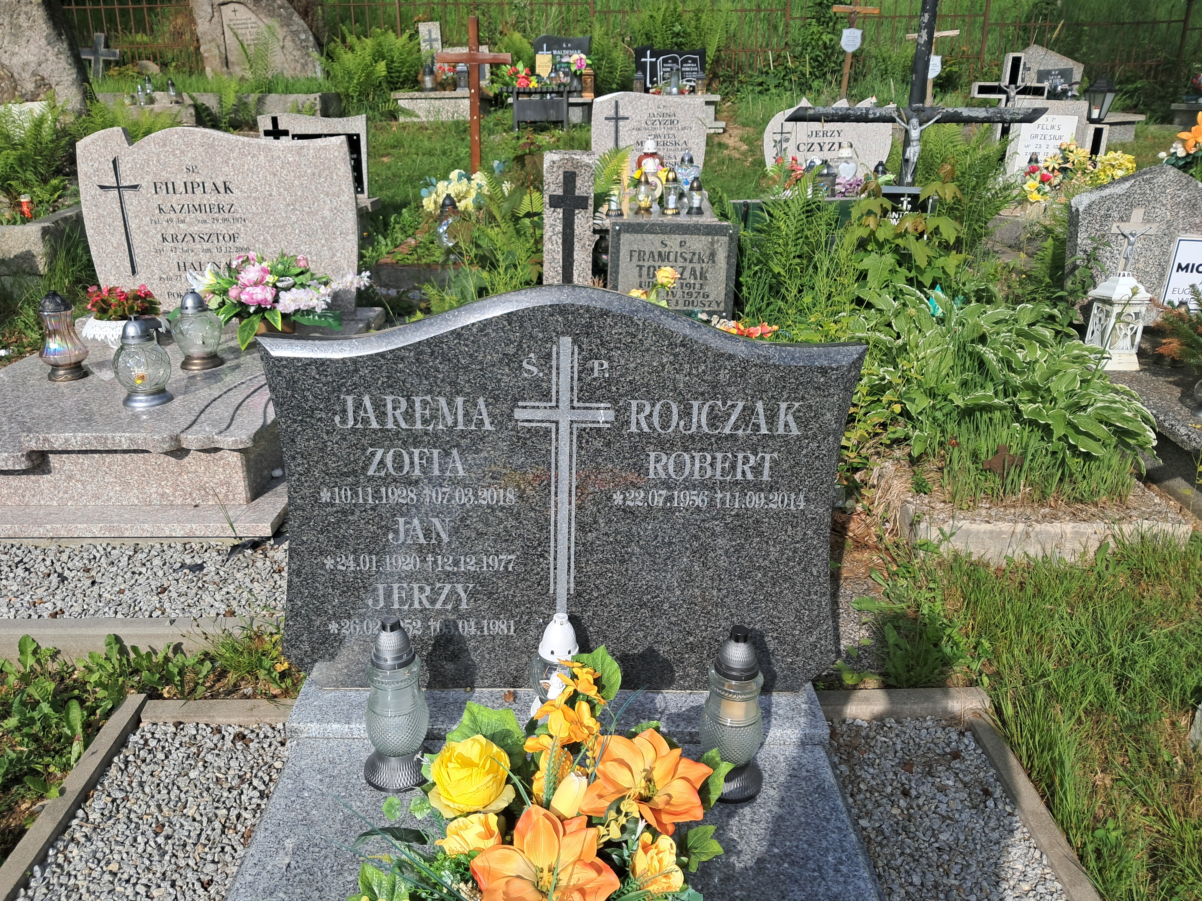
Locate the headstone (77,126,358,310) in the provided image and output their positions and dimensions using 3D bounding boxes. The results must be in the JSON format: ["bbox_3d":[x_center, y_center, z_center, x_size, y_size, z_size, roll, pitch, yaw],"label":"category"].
[{"bbox_3d":[-1.518,-0.922,3.780,1.016,0.728,0.100,0,20,-2],"label":"headstone"}]

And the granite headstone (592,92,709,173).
[{"bbox_3d":[0.331,-2.117,6.361,0.800,0.610,0.090,1,17,2],"label":"granite headstone"}]

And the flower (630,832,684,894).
[{"bbox_3d":[0.073,0.541,1.230,0.068,0.060,0.075,7,41,-5],"label":"flower"}]

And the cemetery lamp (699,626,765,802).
[{"bbox_3d":[0.209,0.408,1.480,0.099,0.285,0.099,0,21,-2],"label":"cemetery lamp"}]

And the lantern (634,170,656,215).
[{"bbox_3d":[0.233,-1.375,5.000,0.118,0.240,0.118,1,19,-1],"label":"lantern"}]

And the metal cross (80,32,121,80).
[{"bbox_3d":[-4.979,-3.889,9.300,0.400,0.500,0.070,6,20,-3],"label":"metal cross"}]

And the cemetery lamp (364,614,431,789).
[{"bbox_3d":[-0.377,0.450,1.691,0.120,0.316,0.120,0,17,0],"label":"cemetery lamp"}]

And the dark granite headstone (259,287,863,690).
[{"bbox_3d":[-0.065,0.091,1.735,1.030,0.772,0.080,1,19,-1],"label":"dark granite headstone"}]

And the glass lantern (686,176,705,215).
[{"bbox_3d":[0.537,-1.443,5.300,0.110,0.209,0.110,0,20,-2],"label":"glass lantern"}]

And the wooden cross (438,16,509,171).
[{"bbox_3d":[-0.873,-2.309,6.425,0.515,1.200,0.065,0,17,-1],"label":"wooden cross"}]

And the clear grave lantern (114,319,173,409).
[{"bbox_3d":[-1.423,-0.274,2.900,0.154,0.262,0.154,0,21,-2],"label":"clear grave lantern"}]

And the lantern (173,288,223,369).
[{"bbox_3d":[-1.390,-0.419,3.220,0.152,0.255,0.152,0,21,-2],"label":"lantern"}]

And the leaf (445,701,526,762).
[{"bbox_3d":[-0.172,0.424,1.400,0.115,0.030,0.110,5,39,-4],"label":"leaf"}]

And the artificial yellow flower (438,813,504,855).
[{"bbox_3d":[-0.190,0.554,1.350,0.088,0.062,0.082,3,19,6],"label":"artificial yellow flower"}]

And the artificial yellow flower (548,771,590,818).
[{"bbox_3d":[-0.047,0.503,1.360,0.055,0.075,0.055,1,19,0],"label":"artificial yellow flower"}]

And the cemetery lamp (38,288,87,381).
[{"bbox_3d":[-2.032,-0.432,3.534,0.180,0.318,0.180,0,17,0],"label":"cemetery lamp"}]

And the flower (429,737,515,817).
[{"bbox_3d":[-0.189,0.482,1.380,0.120,0.095,0.115,3,19,6],"label":"flower"}]

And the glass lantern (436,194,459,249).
[{"bbox_3d":[-0.735,-1.102,4.653,0.120,0.322,0.120,-3,17,0],"label":"glass lantern"}]

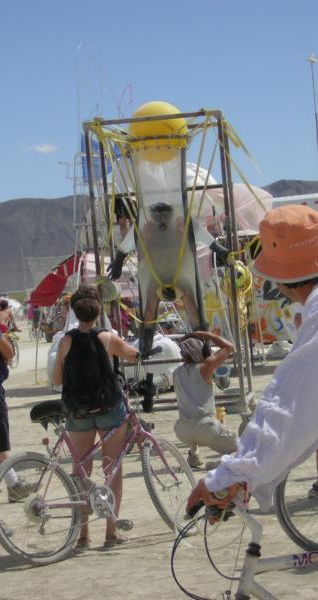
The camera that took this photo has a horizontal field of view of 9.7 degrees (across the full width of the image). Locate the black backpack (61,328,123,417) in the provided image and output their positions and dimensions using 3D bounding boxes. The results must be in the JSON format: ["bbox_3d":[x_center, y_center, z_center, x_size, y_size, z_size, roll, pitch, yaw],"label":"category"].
[{"bbox_3d":[-0.409,0.439,11.340,0.330,0.520,0.220,-4,0,16],"label":"black backpack"}]

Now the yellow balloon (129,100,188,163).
[{"bbox_3d":[-0.005,-1.674,18.600,0.600,0.600,0.600,-4,0,0],"label":"yellow balloon"}]

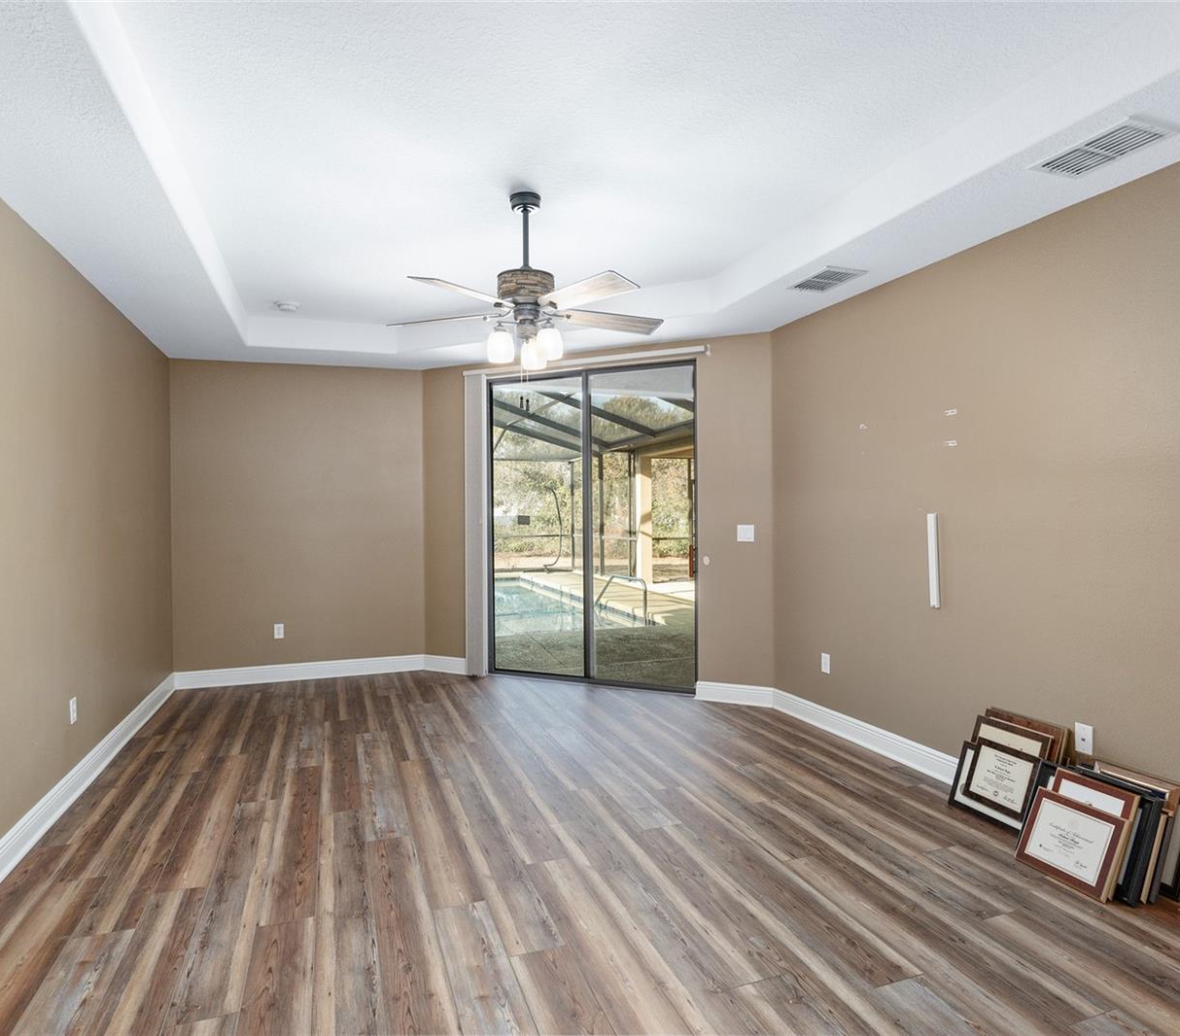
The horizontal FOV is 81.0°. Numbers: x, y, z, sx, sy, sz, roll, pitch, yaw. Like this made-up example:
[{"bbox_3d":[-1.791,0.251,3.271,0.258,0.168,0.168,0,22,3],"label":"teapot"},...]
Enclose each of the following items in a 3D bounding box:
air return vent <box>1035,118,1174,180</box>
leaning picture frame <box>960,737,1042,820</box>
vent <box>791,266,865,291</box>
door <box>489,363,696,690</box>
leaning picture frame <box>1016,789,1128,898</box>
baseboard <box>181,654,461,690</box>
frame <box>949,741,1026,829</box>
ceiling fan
[{"bbox_3d":[1.706,-1.227,2.307,0.236,0.020,0.338,-1,0,-21],"label":"air return vent"},{"bbox_3d":[1.731,1.094,2.905,0.020,0.267,0.287,21,-7,-19],"label":"leaning picture frame"},{"bbox_3d":[1.224,-1.232,3.586,0.236,0.020,0.338,-1,0,-21],"label":"vent"},{"bbox_3d":[-0.032,0.075,5.285,1.770,2.400,0.100,0,0,24],"label":"door"},{"bbox_3d":[1.727,1.163,2.484,0.024,0.274,0.307,27,-9,-19],"label":"leaning picture frame"},{"bbox_3d":[-2.083,1.225,5.490,2.216,0.142,0.295,-1,0,-13],"label":"baseboard"},{"bbox_3d":[1.720,1.145,2.920,0.020,0.286,0.375,21,-7,-20],"label":"frame"},{"bbox_3d":[-0.285,-1.076,3.072,1.270,0.770,1.260,-1,0,0],"label":"ceiling fan"}]

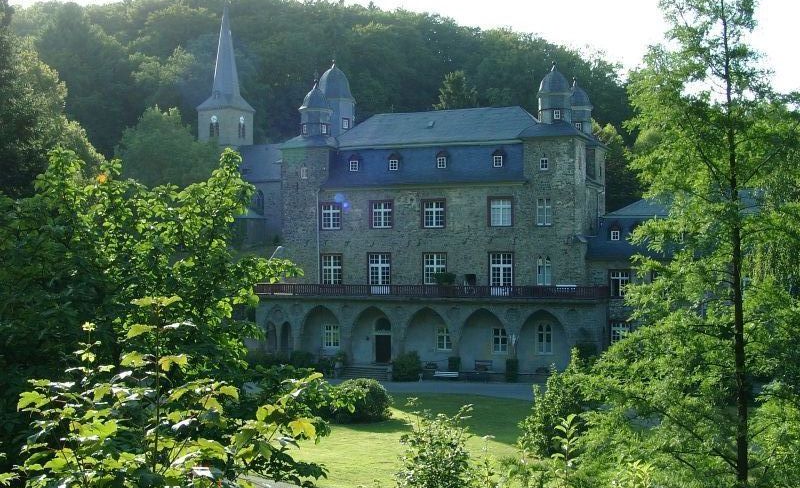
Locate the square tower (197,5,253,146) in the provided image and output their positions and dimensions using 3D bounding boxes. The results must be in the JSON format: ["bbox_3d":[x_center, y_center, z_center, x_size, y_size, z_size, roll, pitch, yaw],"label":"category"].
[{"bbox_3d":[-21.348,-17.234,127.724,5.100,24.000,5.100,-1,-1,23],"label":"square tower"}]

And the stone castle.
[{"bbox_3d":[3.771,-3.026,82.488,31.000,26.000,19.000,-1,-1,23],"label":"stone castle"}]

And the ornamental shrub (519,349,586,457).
[{"bbox_3d":[6.745,7.011,46.000,2.900,4.600,2.800,0,-1,8],"label":"ornamental shrub"}]

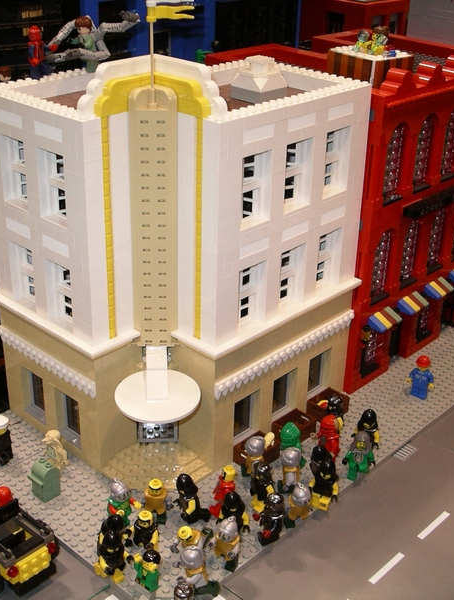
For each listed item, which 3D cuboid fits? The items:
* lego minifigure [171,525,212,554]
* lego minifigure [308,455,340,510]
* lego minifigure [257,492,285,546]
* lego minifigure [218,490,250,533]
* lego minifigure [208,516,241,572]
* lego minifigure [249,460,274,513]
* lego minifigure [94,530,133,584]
[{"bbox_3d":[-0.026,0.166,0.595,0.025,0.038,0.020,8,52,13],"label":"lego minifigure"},{"bbox_3d":[0.075,0.142,0.653,0.025,0.042,0.019,9,28,15],"label":"lego minifigure"},{"bbox_3d":[0.032,0.159,0.625,0.018,0.042,0.025,-14,31,-29],"label":"lego minifigure"},{"bbox_3d":[0.004,0.158,0.618,0.026,0.042,0.015,0,27,-3],"label":"lego minifigure"},{"bbox_3d":[0.002,0.168,0.588,0.024,0.042,0.018,15,29,26],"label":"lego minifigure"},{"bbox_3d":[0.026,0.142,0.650,0.024,0.042,0.017,23,34,37],"label":"lego minifigure"},{"bbox_3d":[-0.077,0.175,0.585,0.025,0.042,0.019,-16,35,-30],"label":"lego minifigure"}]

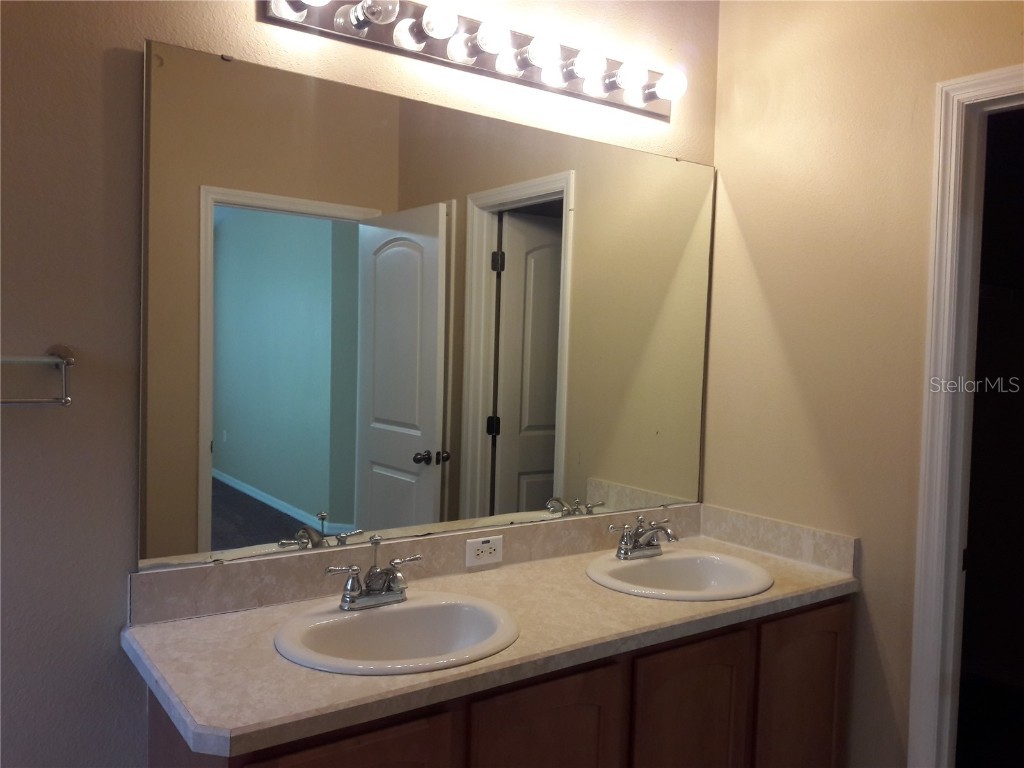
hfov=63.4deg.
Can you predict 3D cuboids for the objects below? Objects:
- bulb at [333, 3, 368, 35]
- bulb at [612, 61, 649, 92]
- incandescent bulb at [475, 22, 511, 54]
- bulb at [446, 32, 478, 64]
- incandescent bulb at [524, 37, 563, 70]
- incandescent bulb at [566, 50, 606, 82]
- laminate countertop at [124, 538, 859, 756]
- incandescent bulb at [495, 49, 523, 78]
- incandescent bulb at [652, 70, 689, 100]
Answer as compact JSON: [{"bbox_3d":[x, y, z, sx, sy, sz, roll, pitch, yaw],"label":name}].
[{"bbox_3d":[-0.362,-0.828,1.888,0.077,0.077,0.085,0,3,-35],"label":"bulb"},{"bbox_3d":[0.319,-0.837,2.248,0.080,0.080,0.098,0,3,-35],"label":"bulb"},{"bbox_3d":[-0.048,-0.836,1.990,0.080,0.080,0.098,0,3,-35],"label":"incandescent bulb"},{"bbox_3d":[-0.121,-0.831,2.058,0.077,0.077,0.085,0,3,-35],"label":"bulb"},{"bbox_3d":[0.075,-0.837,2.076,0.080,0.080,0.098,0,3,-35],"label":"incandescent bulb"},{"bbox_3d":[0.197,-0.837,2.162,0.080,0.080,0.098,0,3,-35],"label":"incandescent bulb"},{"bbox_3d":[0.066,0.528,1.944,1.712,0.041,0.567,0,3,-35],"label":"laminate countertop"},{"bbox_3d":[-0.004,-0.830,2.141,0.077,0.077,0.085,0,3,-35],"label":"incandescent bulb"},{"bbox_3d":[0.441,-0.838,2.335,0.080,0.080,0.098,0,3,-35],"label":"incandescent bulb"}]

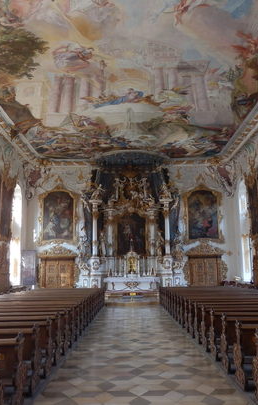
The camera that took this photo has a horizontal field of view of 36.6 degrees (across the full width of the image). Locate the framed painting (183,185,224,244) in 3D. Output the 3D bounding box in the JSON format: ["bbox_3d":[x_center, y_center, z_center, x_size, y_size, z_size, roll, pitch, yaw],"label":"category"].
[{"bbox_3d":[5.380,0.838,28.171,2.887,4.376,0.220,-1,-10,0],"label":"framed painting"}]

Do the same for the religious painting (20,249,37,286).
[{"bbox_3d":[-6.510,4.308,25.455,1.078,2.298,0.100,0,-10,-6],"label":"religious painting"}]

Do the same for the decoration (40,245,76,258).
[{"bbox_3d":[-4.995,3.470,27.631,2.693,0.986,0.350,-1,-10,0],"label":"decoration"}]

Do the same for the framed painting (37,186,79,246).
[{"bbox_3d":[-5.074,0.982,28.173,2.999,4.375,0.220,-1,-10,0],"label":"framed painting"}]

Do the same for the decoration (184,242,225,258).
[{"bbox_3d":[5.346,3.397,27.617,2.973,1.126,0.350,-1,-10,0],"label":"decoration"}]

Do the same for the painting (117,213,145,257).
[{"bbox_3d":[0.110,2.380,28.521,2.194,3.110,0.200,-1,-10,0],"label":"painting"}]

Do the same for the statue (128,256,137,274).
[{"bbox_3d":[0.248,4.272,26.460,0.658,1.206,0.350,-1,-10,0],"label":"statue"}]

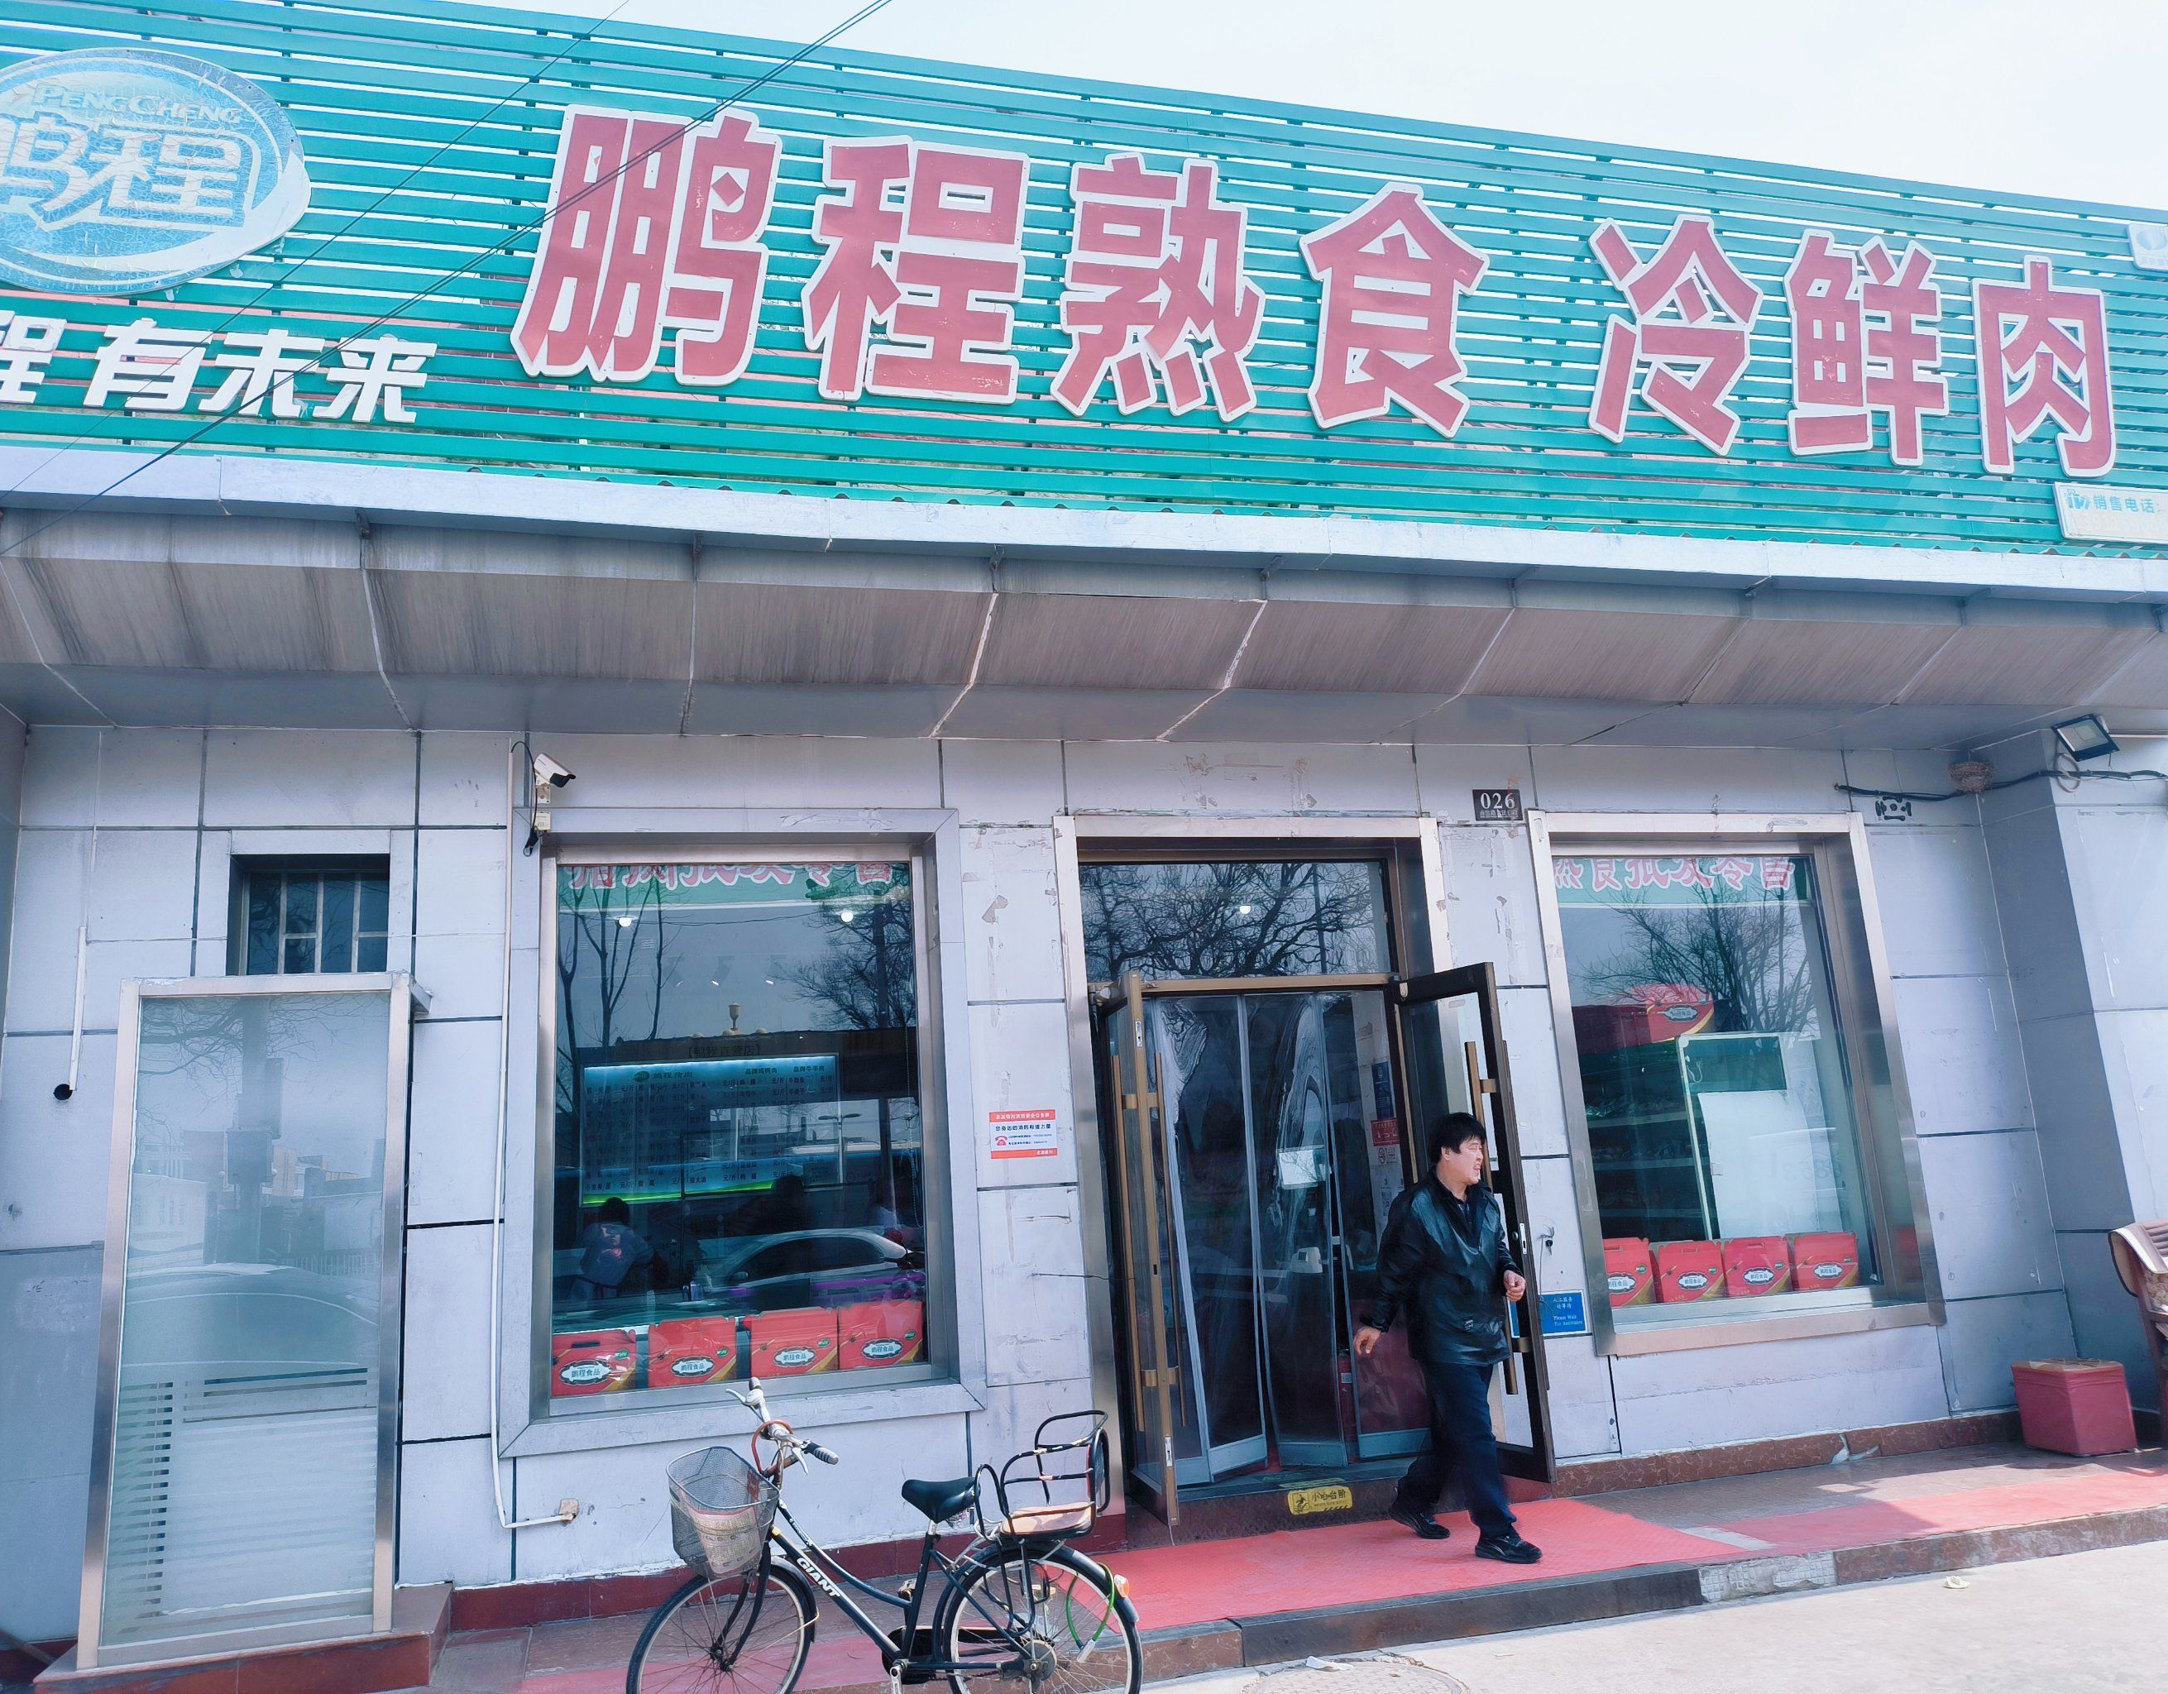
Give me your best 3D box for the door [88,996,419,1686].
[{"bbox_3d":[-2.902,1.589,5.726,0.959,2.264,0.080,0,-13,-15],"label":"door"}]

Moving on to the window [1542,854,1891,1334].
[{"bbox_3d":[3.215,1.143,8.314,1.730,2.330,0.100,0,-13,-15],"label":"window"}]

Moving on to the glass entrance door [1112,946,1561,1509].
[{"bbox_3d":[1.015,1.714,7.357,1.780,2.260,0.740,0,-13,-15],"label":"glass entrance door"}]

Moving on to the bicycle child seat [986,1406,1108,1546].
[{"bbox_3d":[-0.105,1.840,4.779,0.290,0.310,0.310,-7,-6,17],"label":"bicycle child seat"}]

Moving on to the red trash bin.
[{"bbox_3d":[4.693,2.649,7.731,0.301,0.369,0.354,-2,-12,-9],"label":"red trash bin"}]

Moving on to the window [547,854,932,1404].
[{"bbox_3d":[-1.469,1.152,7.053,1.630,2.310,0.100,0,-13,-15],"label":"window"}]

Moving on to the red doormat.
[{"bbox_3d":[1.124,2.736,6.295,2.370,0.012,1.230,0,-13,-15],"label":"red doormat"}]

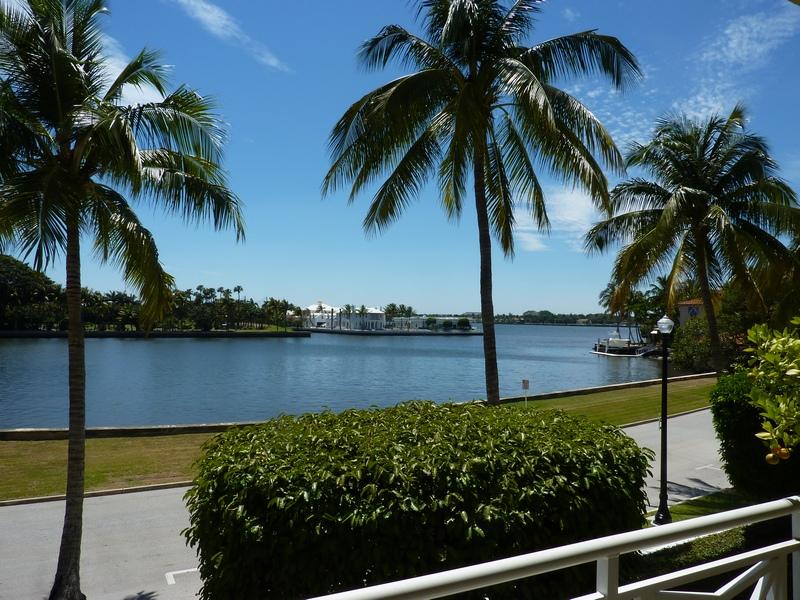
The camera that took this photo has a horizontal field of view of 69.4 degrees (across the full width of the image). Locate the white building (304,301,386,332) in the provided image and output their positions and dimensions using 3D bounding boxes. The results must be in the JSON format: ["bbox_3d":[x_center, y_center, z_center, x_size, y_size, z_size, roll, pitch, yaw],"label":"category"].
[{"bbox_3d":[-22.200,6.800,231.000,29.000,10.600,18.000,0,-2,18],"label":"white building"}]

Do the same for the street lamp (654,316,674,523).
[{"bbox_3d":[5.720,2.580,12.530,0.380,4.550,0.380,1,-2,0],"label":"street lamp"}]

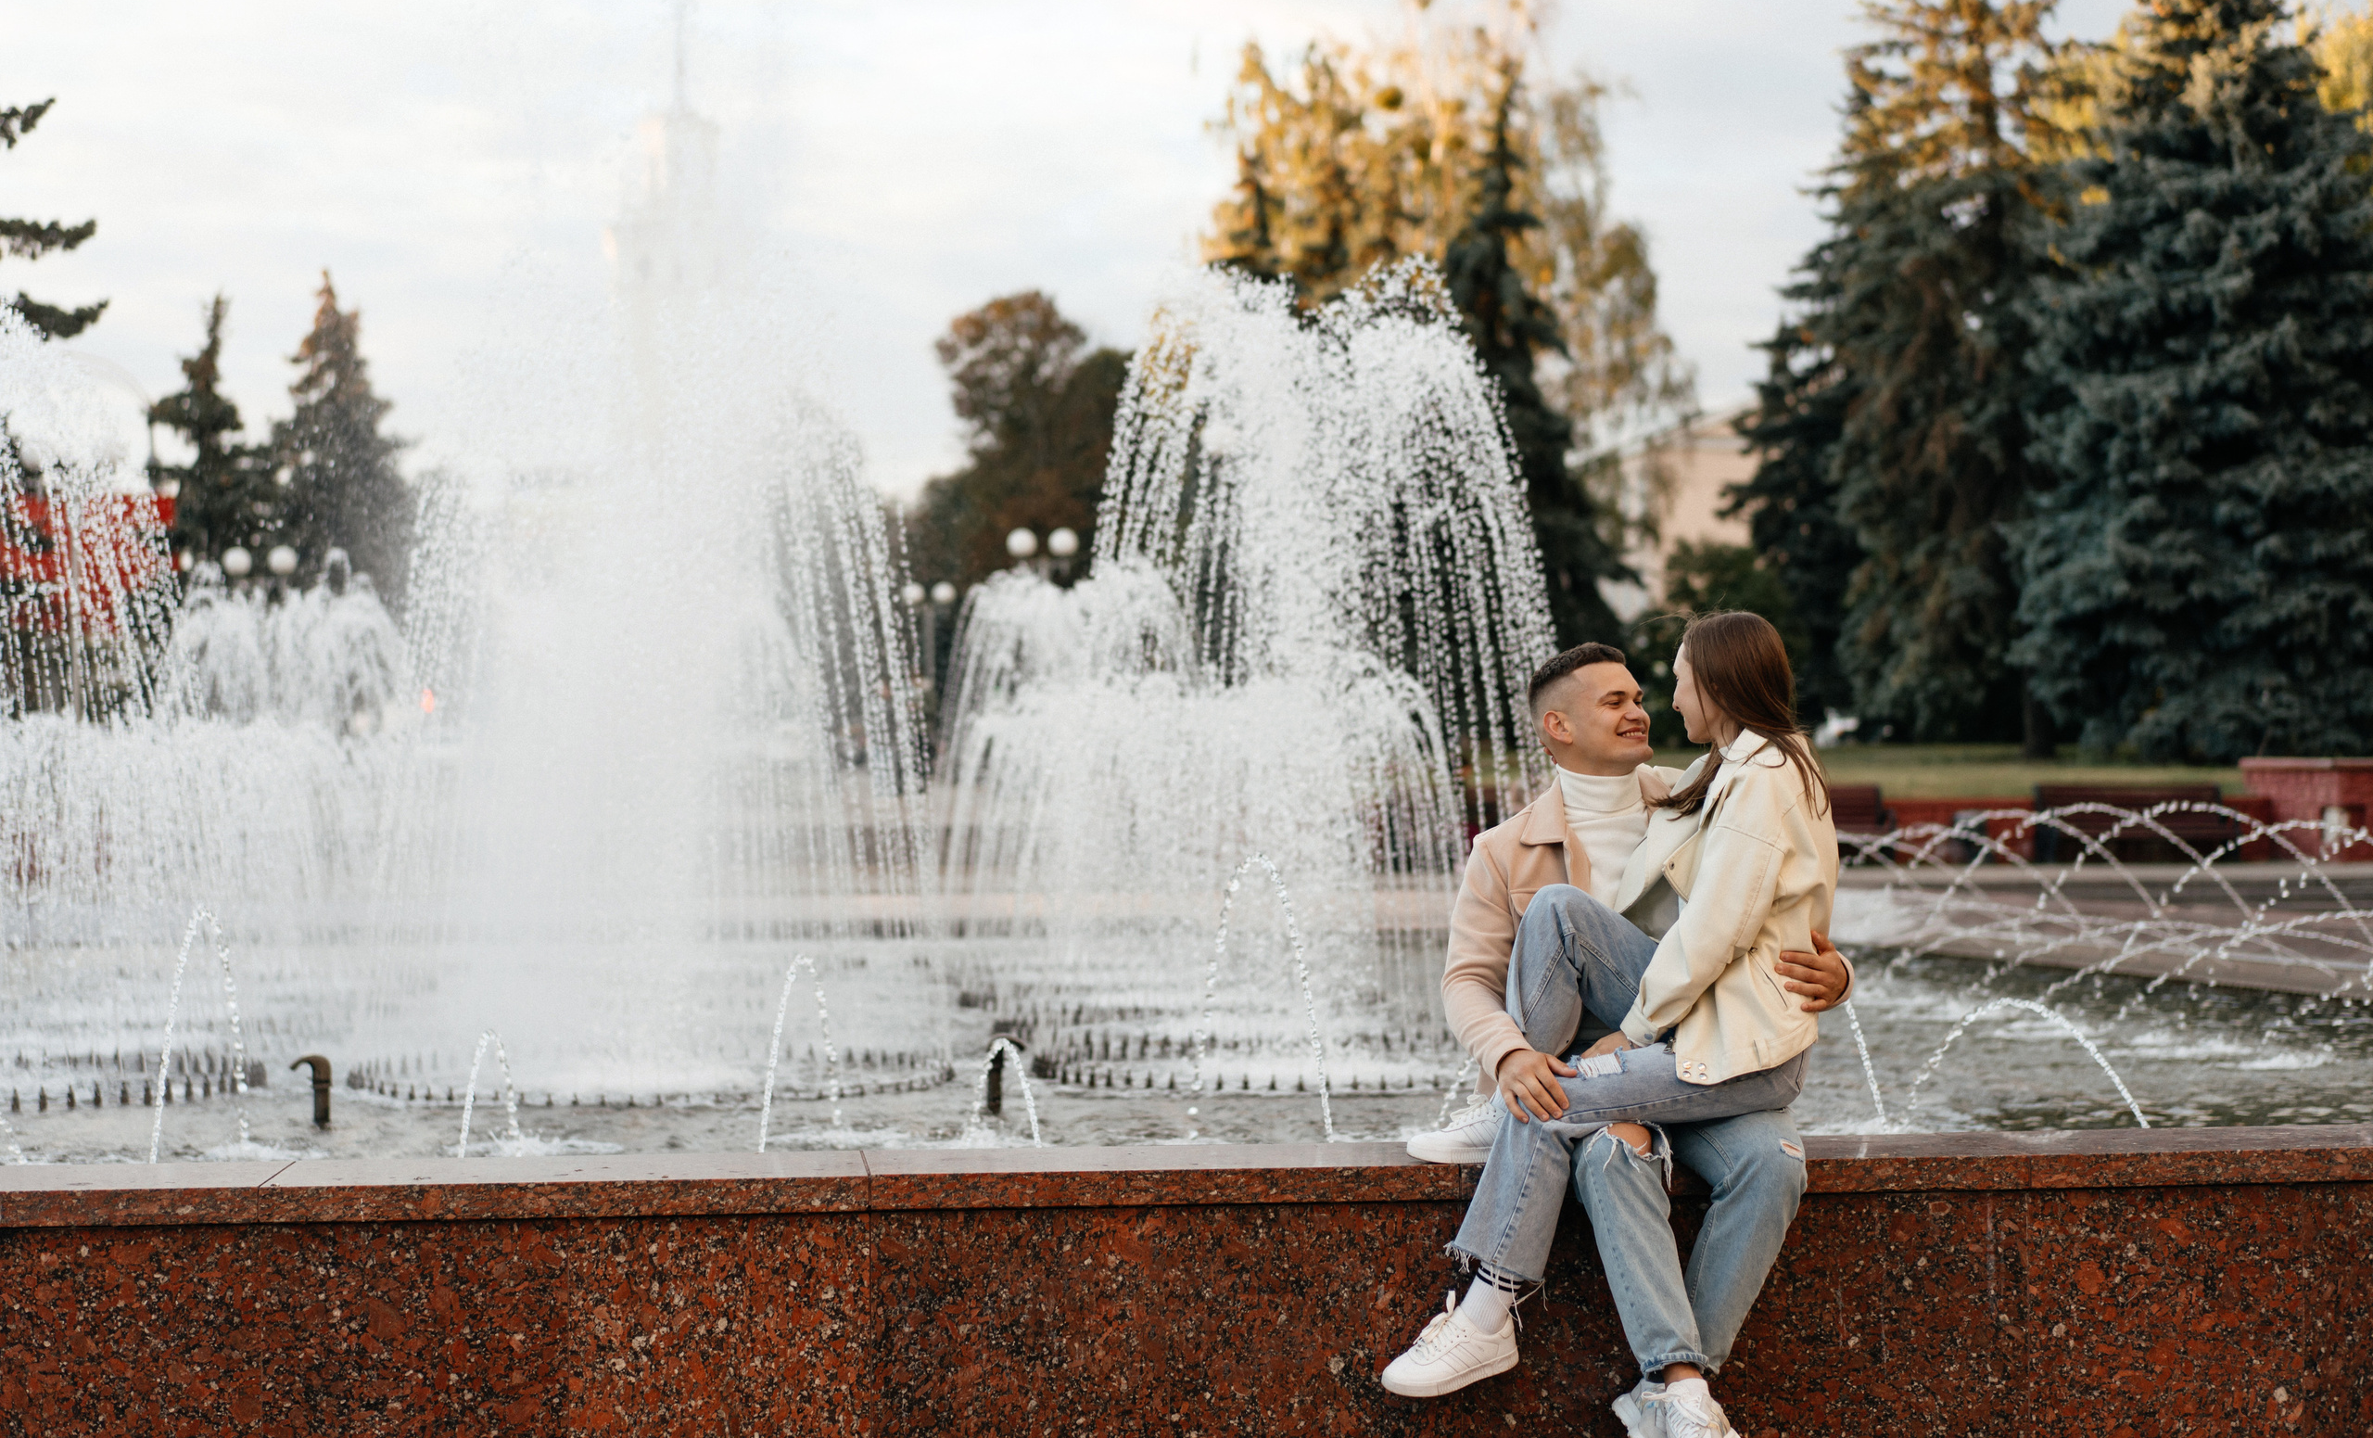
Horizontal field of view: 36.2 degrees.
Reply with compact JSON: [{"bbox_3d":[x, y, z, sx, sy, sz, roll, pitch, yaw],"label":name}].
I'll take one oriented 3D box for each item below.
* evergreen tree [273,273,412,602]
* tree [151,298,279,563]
[{"bbox_3d":[-19.700,-4.600,84.000,3.800,11.600,3.800,0,0,0],"label":"evergreen tree"},{"bbox_3d":[-22.600,-4.350,84.000,3.600,11.100,3.600,0,0,0],"label":"tree"}]

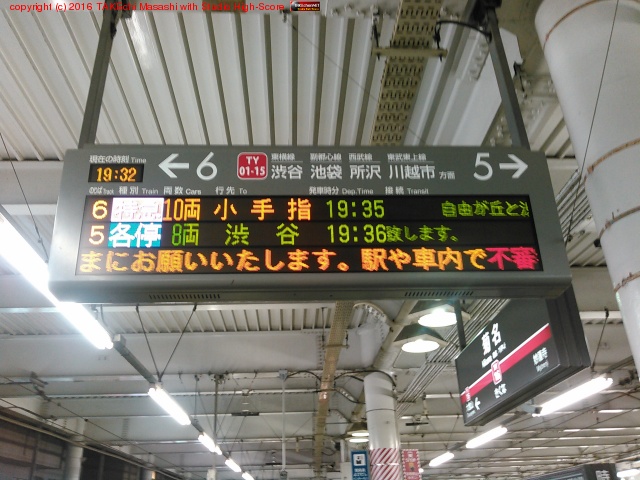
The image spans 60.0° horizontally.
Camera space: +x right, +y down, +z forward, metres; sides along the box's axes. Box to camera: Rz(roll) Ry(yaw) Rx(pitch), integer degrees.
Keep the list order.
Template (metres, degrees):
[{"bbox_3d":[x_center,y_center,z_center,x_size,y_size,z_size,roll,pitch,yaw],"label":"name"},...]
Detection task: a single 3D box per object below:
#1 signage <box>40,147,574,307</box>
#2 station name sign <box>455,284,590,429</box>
[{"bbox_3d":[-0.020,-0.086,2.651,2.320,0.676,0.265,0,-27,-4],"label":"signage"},{"bbox_3d":[1.770,1.159,5.278,0.220,0.756,2.632,-1,-27,-2],"label":"station name sign"}]

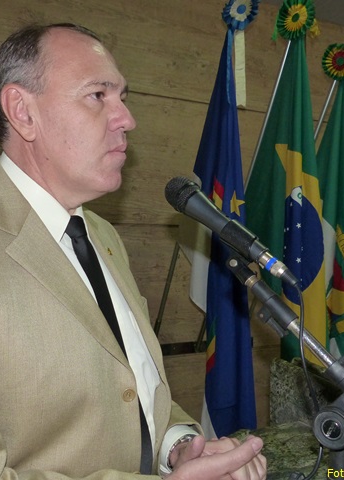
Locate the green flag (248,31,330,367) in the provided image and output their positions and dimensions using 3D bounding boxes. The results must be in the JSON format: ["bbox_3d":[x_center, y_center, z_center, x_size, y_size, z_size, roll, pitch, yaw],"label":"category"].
[{"bbox_3d":[0.537,-0.056,2.150,0.370,1.830,0.240,0,-2,-5],"label":"green flag"}]

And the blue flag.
[{"bbox_3d":[0.215,-0.029,2.050,0.320,1.840,0.220,0,-2,-5],"label":"blue flag"}]

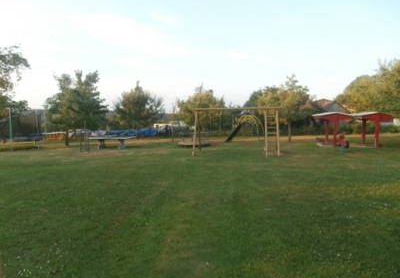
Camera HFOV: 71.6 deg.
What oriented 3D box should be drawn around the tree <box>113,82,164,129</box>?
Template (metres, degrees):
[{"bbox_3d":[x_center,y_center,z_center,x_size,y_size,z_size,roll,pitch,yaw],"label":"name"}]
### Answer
[{"bbox_3d":[-6.875,-3.214,31.000,5.701,6.428,5.416,-1,3,0],"label":"tree"}]

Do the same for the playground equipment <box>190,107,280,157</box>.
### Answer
[{"bbox_3d":[1.970,-0.385,14.700,4.700,2.500,1.900,0,3,7],"label":"playground equipment"}]

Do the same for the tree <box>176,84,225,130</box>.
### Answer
[{"bbox_3d":[0.054,-2.921,30.000,5.085,6.058,4.831,-1,3,0],"label":"tree"}]

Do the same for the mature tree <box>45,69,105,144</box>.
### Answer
[{"bbox_3d":[-10.237,-2.557,22.800,5.016,6.232,4.765,-1,3,0],"label":"mature tree"}]

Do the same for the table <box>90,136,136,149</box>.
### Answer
[{"bbox_3d":[-5.920,0.330,18.800,2.740,0.780,1.525,0,3,8],"label":"table"}]

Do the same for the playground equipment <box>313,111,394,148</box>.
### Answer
[{"bbox_3d":[11.400,-0.770,21.000,5.200,2.550,2.400,0,3,2],"label":"playground equipment"}]

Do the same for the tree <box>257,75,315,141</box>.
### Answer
[{"bbox_3d":[8.387,-2.967,27.200,5.591,6.425,5.312,-1,3,0],"label":"tree"}]

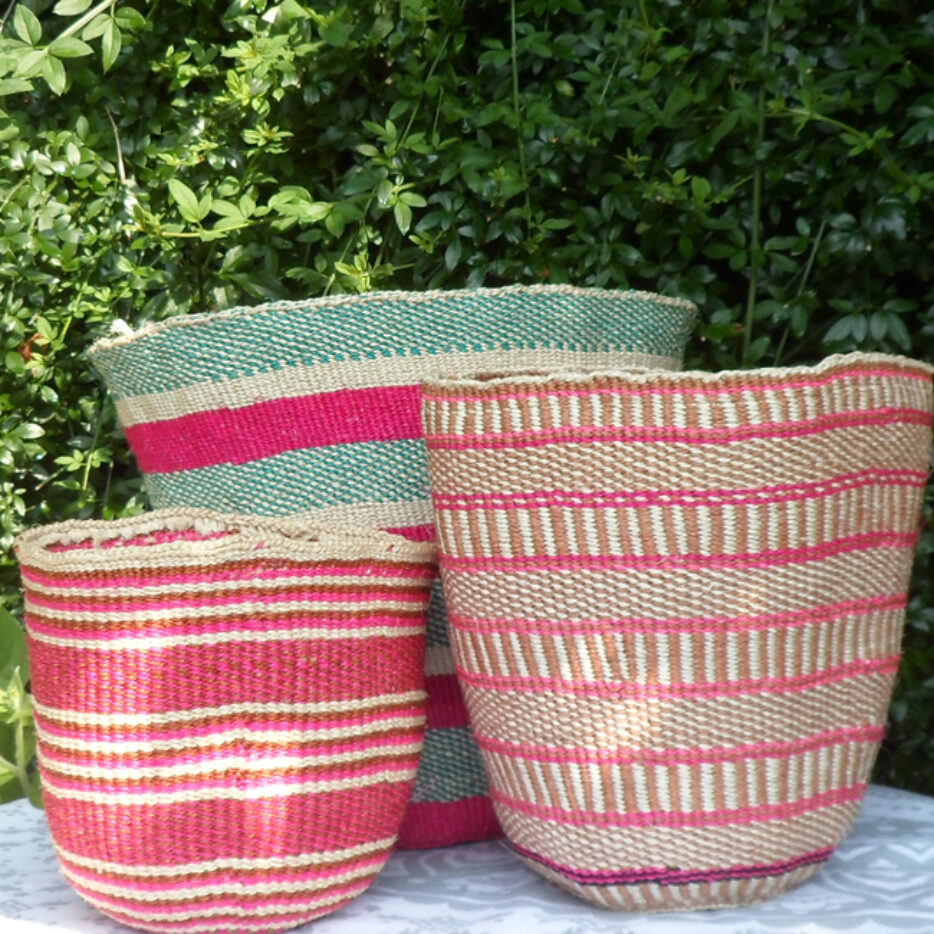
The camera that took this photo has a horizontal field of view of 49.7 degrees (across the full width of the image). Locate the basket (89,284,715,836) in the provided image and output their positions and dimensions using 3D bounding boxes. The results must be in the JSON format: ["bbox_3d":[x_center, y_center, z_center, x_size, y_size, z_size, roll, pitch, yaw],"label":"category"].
[{"bbox_3d":[-0.041,0.056,0.568,0.330,0.280,0.255,-1,4,-2],"label":"basket"}]

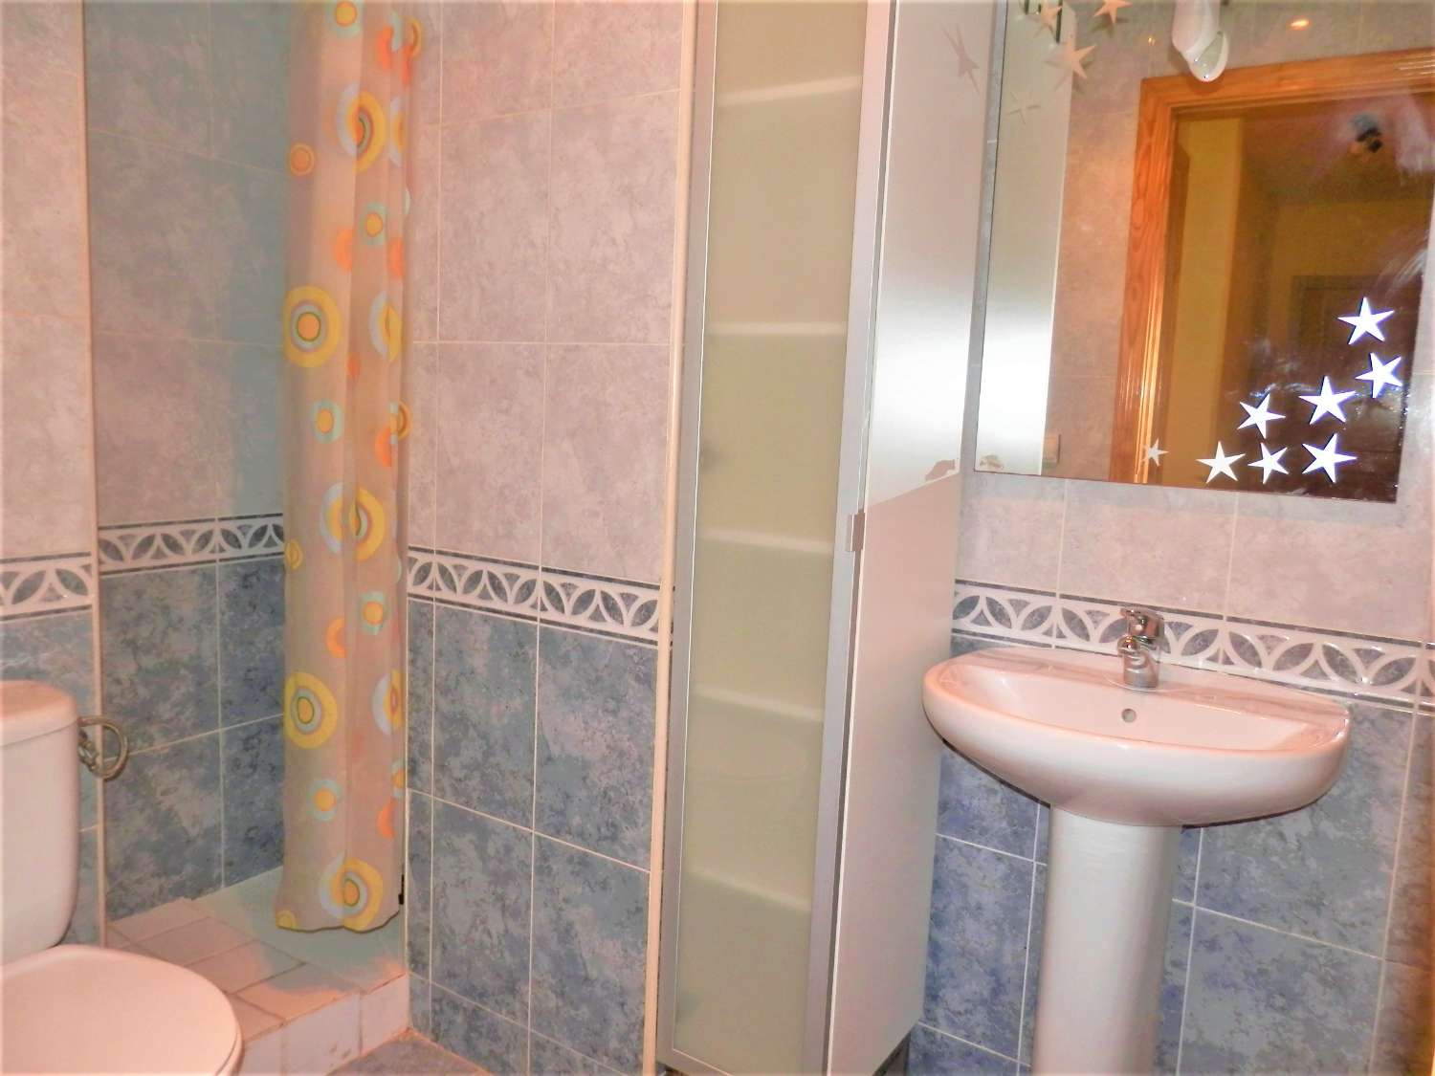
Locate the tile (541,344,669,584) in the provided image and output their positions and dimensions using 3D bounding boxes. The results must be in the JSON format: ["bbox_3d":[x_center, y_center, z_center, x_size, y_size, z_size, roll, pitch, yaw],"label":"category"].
[{"bbox_3d":[-0.177,-0.120,1.615,0.239,0.357,0.010,7,8,32],"label":"tile"}]

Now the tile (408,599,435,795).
[{"bbox_3d":[-0.546,0.296,1.921,0.072,0.365,0.010,7,8,32],"label":"tile"}]

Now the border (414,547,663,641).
[{"bbox_3d":[-0.329,0.091,1.761,0.570,0.099,0.010,7,8,32],"label":"border"}]

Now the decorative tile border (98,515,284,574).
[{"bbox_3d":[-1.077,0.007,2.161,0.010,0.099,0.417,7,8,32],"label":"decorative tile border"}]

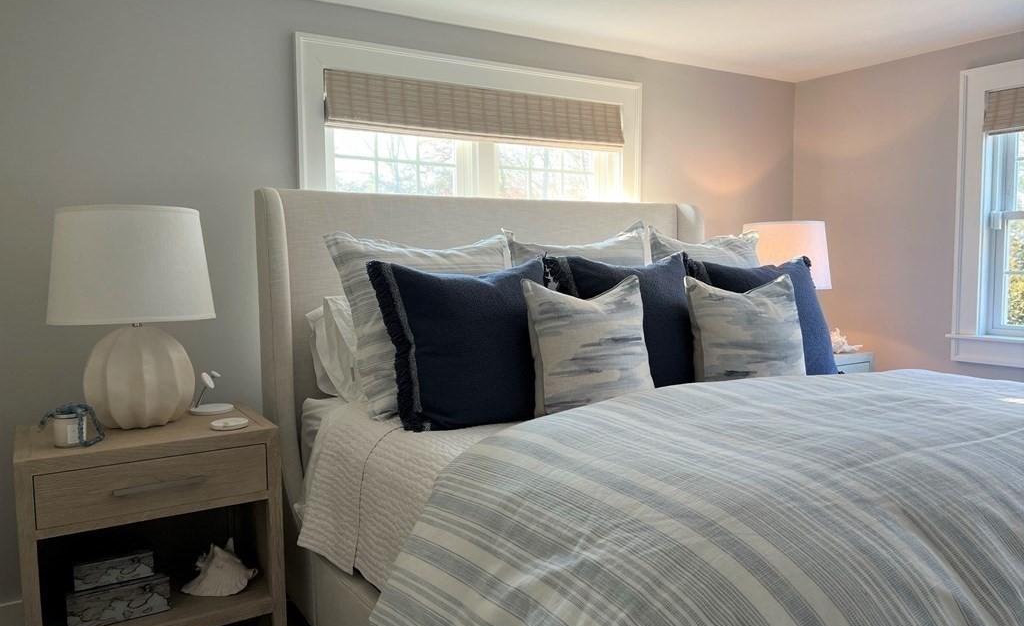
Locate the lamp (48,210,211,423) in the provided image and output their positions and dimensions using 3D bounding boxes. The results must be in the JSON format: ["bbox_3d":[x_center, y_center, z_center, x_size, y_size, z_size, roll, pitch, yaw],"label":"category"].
[{"bbox_3d":[-1.146,0.015,2.339,0.455,0.652,0.455,-4,5,-33],"label":"lamp"}]

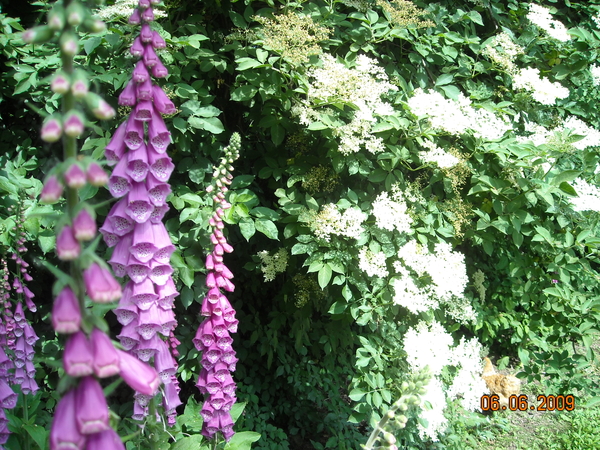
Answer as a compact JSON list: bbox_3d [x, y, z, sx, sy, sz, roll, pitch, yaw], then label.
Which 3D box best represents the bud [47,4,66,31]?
[{"bbox_3d":[-0.175,-0.149,0.435,0.015,0.018,0.016,0,14,-18],"label":"bud"}]

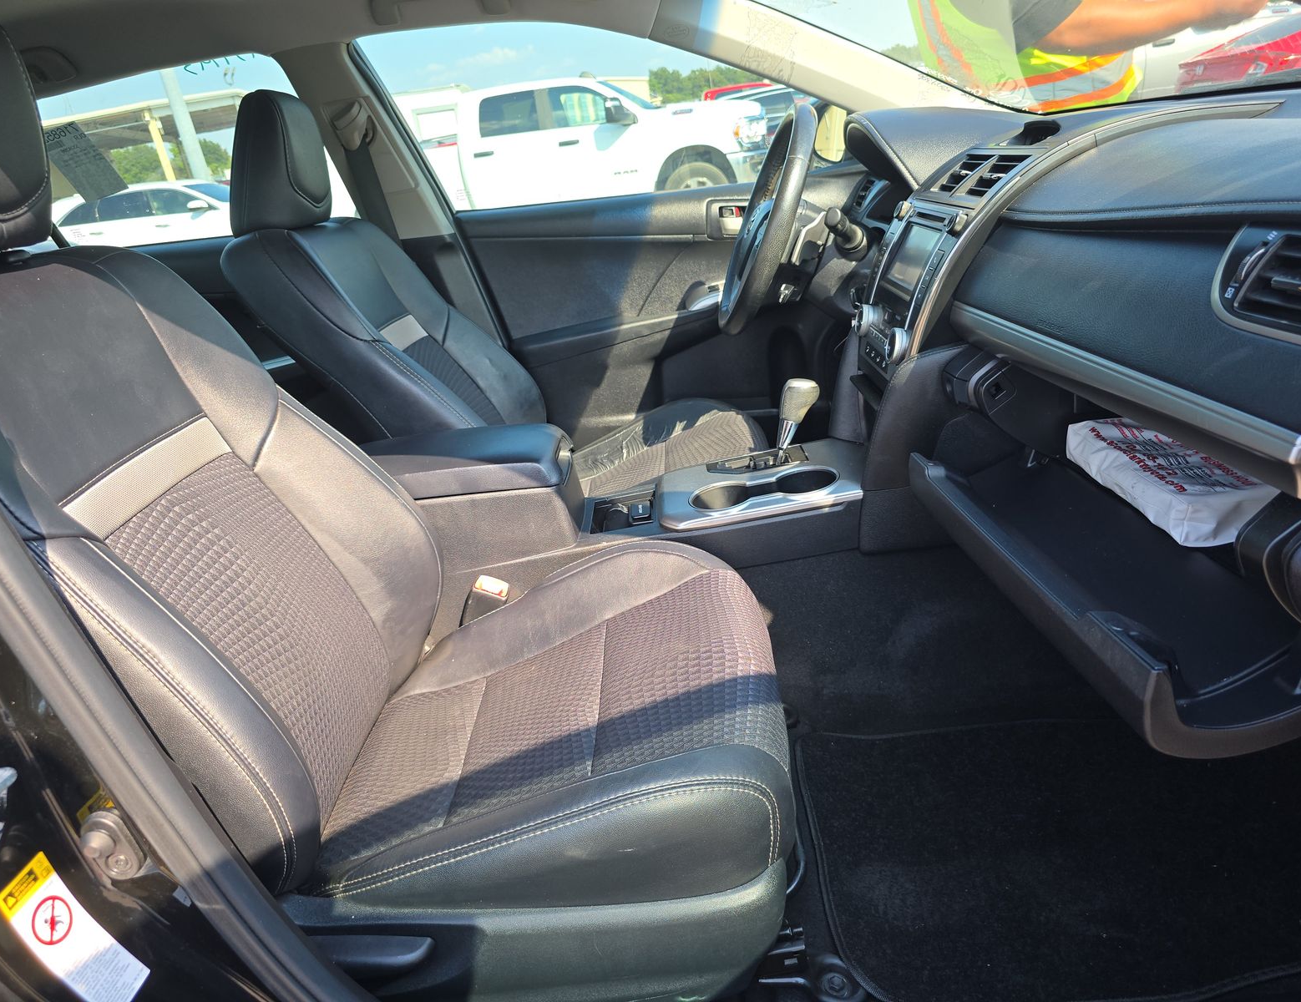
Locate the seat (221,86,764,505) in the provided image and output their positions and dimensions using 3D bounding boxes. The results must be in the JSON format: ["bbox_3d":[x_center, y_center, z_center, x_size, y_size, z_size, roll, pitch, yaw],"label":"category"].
[{"bbox_3d":[-0.228,-0.264,1.586,0.870,0.940,0.530,-8,23,2],"label":"seat"}]

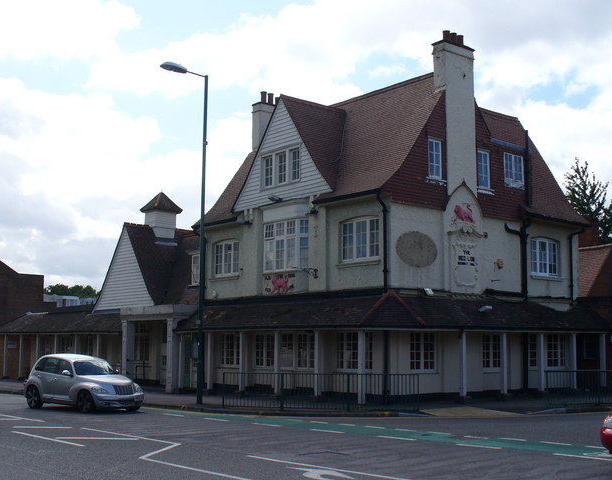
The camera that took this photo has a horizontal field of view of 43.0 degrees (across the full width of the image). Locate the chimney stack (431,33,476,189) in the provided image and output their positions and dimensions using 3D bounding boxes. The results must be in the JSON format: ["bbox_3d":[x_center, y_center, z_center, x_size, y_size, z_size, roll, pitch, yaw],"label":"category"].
[{"bbox_3d":[5.500,-4.666,28.630,1.666,6.180,0.612,6,-10,-38],"label":"chimney stack"}]

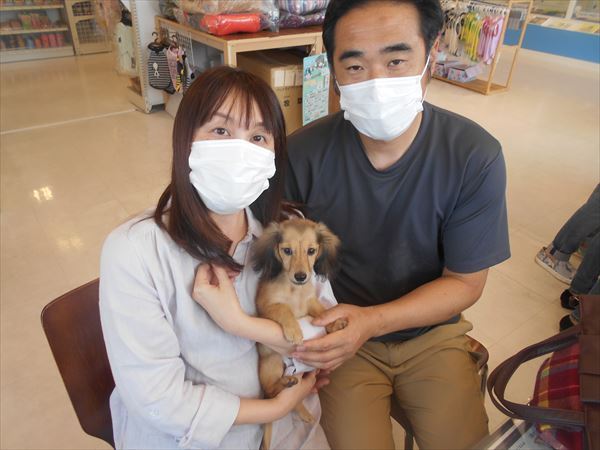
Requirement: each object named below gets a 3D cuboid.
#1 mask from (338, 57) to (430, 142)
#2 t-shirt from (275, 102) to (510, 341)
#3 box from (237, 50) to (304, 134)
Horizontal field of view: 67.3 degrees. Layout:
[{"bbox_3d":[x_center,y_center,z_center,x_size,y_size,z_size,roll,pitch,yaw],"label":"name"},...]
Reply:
[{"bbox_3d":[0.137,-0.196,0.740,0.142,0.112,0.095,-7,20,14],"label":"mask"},{"bbox_3d":[0.160,-0.010,0.985,0.510,0.550,0.320,4,32,9],"label":"t-shirt"},{"bbox_3d":[-0.179,-1.076,3.739,0.410,0.550,0.470,-18,38,-30],"label":"box"}]

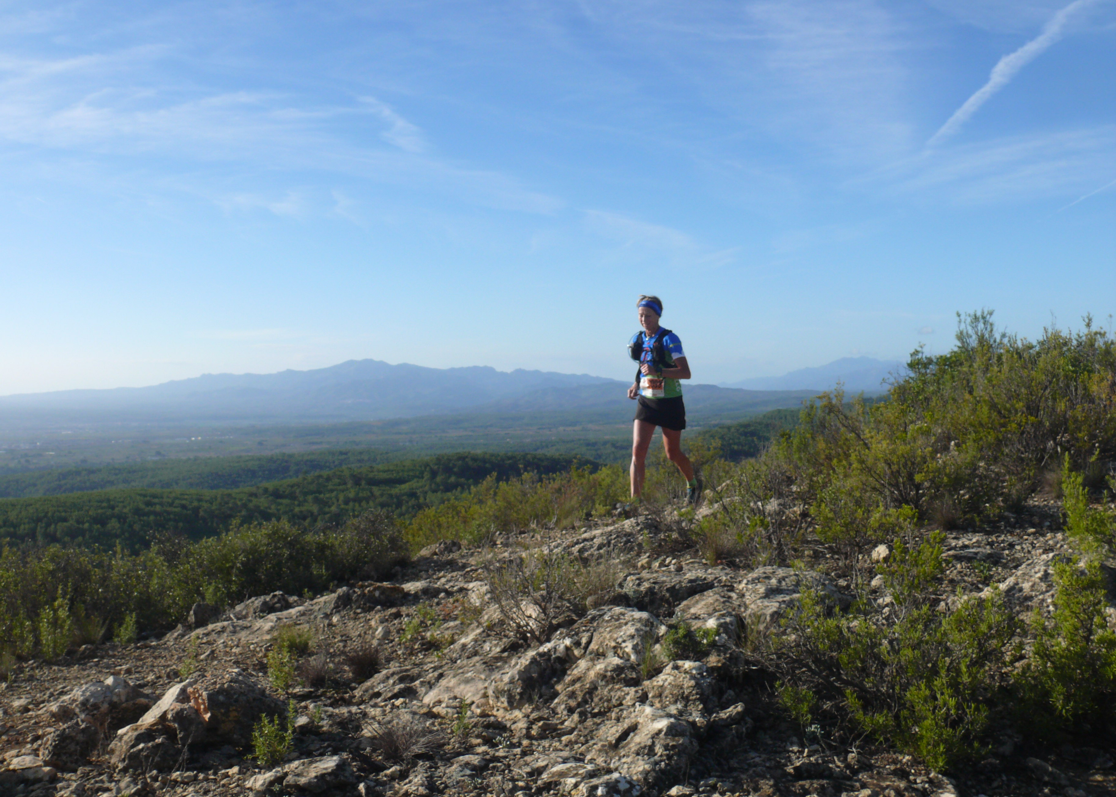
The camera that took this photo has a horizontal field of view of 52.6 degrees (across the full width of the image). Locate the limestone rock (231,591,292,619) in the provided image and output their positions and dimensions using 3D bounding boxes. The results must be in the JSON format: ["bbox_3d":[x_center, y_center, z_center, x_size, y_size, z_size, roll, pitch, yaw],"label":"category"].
[{"bbox_3d":[-1.697,1.181,6.450,0.350,0.145,0.260,0,0,0],"label":"limestone rock"}]

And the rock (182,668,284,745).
[{"bbox_3d":[-1.369,1.299,4.750,0.420,0.270,0.360,0,0,0],"label":"rock"}]

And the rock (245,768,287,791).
[{"bbox_3d":[-1.008,1.317,3.900,0.135,0.060,0.105,0,1,0],"label":"rock"}]

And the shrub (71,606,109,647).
[{"bbox_3d":[-2.448,1.190,5.900,0.190,0.200,0.170,0,1,0],"label":"shrub"}]

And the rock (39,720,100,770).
[{"bbox_3d":[-1.992,1.413,4.600,0.250,0.185,0.220,0,0,0],"label":"rock"}]

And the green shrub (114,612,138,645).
[{"bbox_3d":[-2.067,1.104,5.400,0.115,0.150,0.110,0,0,-21],"label":"green shrub"}]

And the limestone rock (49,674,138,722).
[{"bbox_3d":[-1.805,1.169,4.400,0.350,0.155,0.280,0,0,-22],"label":"limestone rock"}]

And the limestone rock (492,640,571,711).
[{"bbox_3d":[-0.107,1.113,4.550,0.320,0.230,0.290,0,1,0],"label":"limestone rock"}]

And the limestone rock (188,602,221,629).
[{"bbox_3d":[-1.723,1.058,5.500,0.160,0.115,0.140,0,0,-17],"label":"limestone rock"}]

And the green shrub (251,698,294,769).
[{"bbox_3d":[-1.036,1.217,4.100,0.155,0.225,0.145,0,1,0],"label":"green shrub"}]

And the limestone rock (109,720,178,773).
[{"bbox_3d":[-1.670,1.401,4.550,0.280,0.185,0.240,0,0,0],"label":"limestone rock"}]

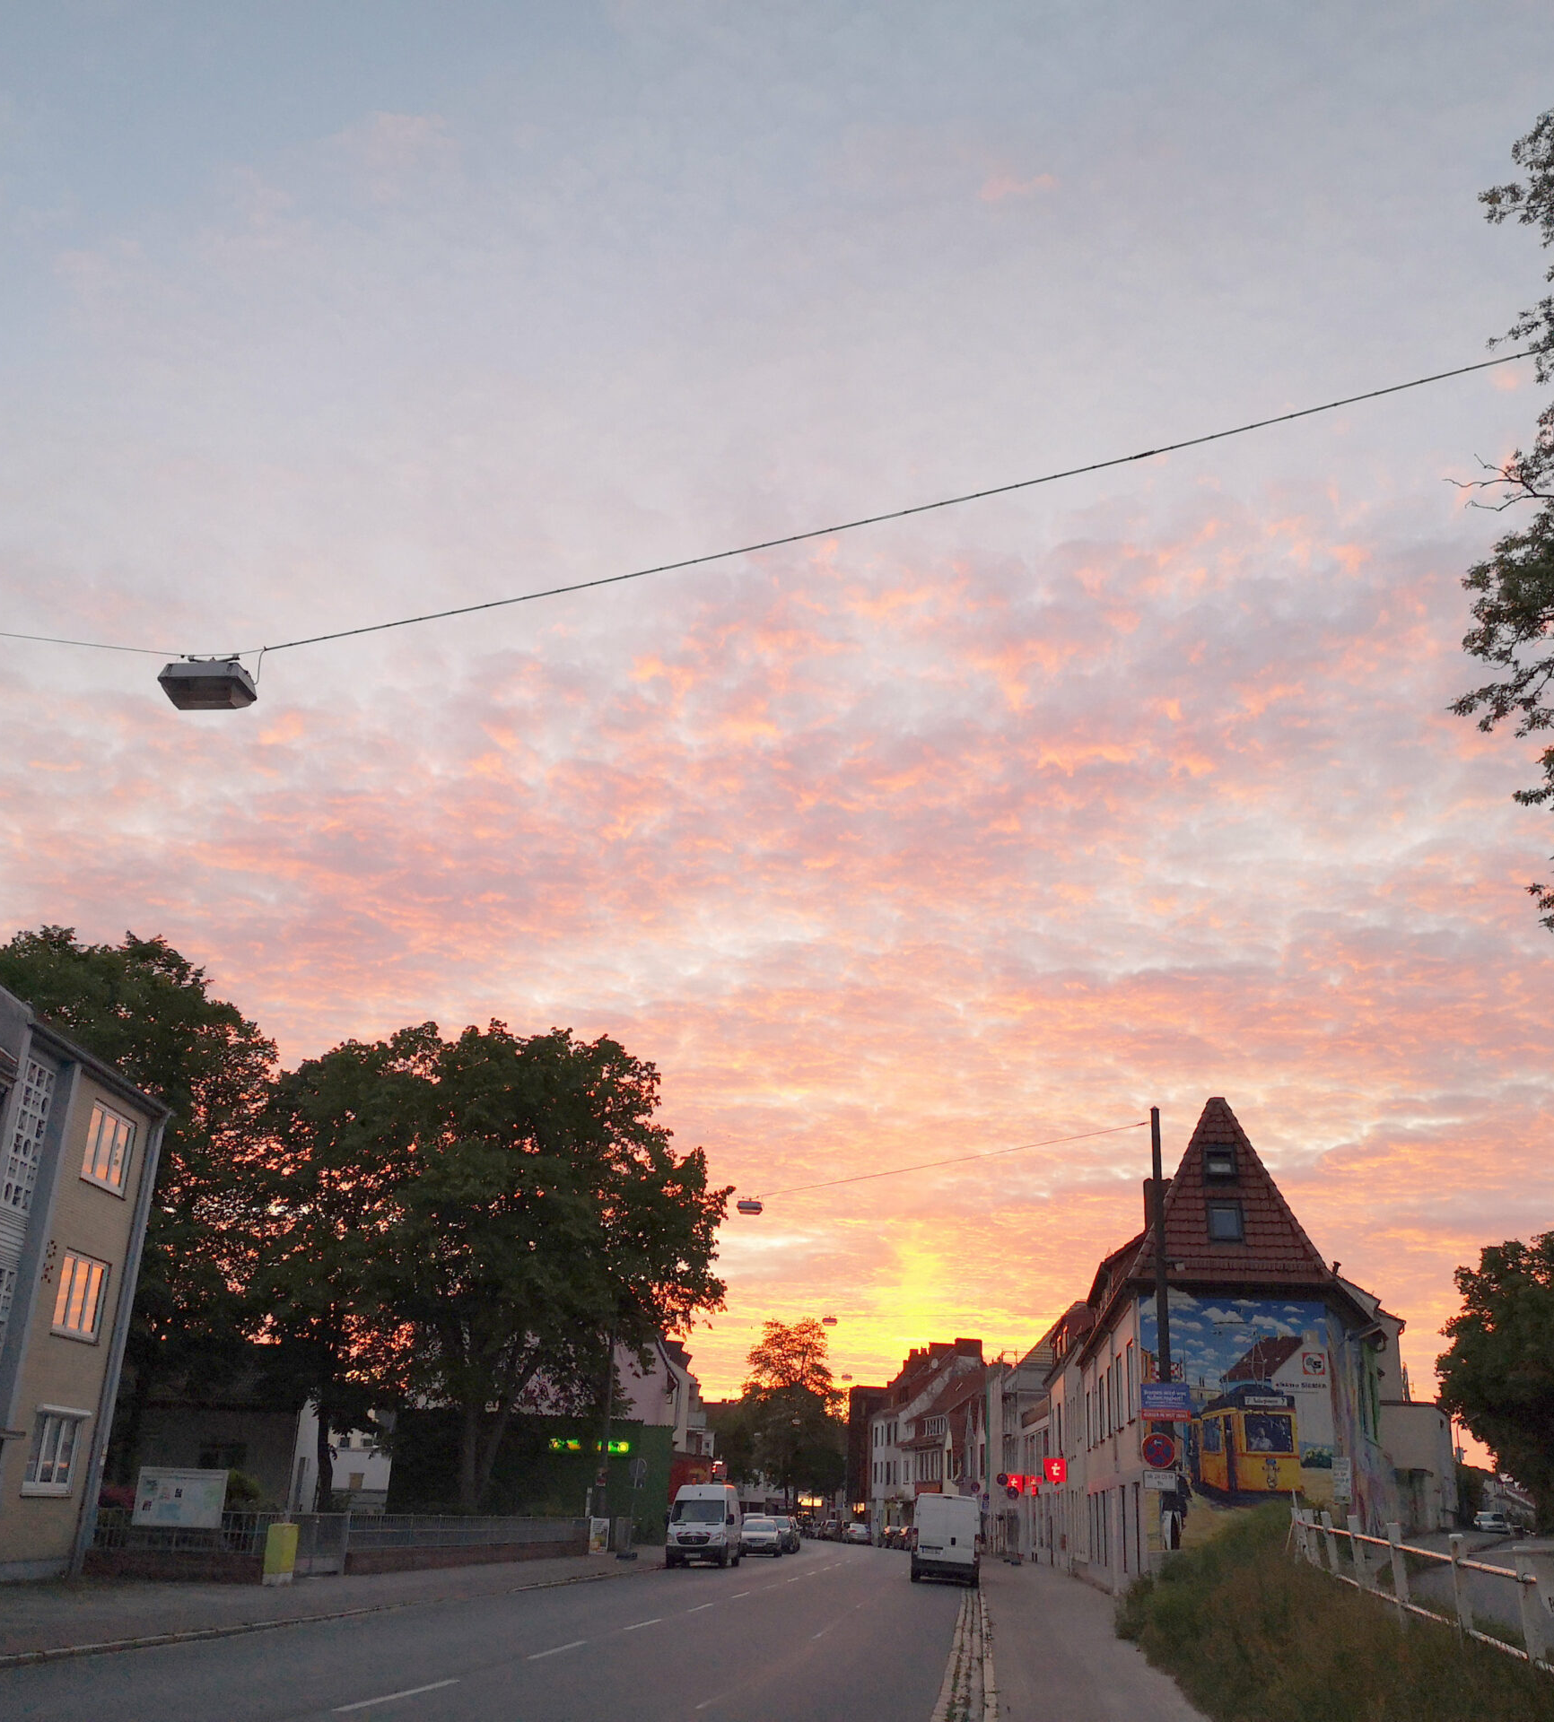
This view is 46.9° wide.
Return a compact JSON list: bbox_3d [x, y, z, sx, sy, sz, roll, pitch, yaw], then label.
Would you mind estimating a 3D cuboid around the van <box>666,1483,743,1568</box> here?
[{"bbox_3d":[-2.261,22.292,60.180,2.000,2.650,5.700,1,-20,6],"label":"van"}]

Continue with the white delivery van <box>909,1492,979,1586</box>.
[{"bbox_3d":[5.240,20.850,55.110,2.050,2.500,5.500,1,-20,6],"label":"white delivery van"}]

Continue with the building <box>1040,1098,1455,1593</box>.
[{"bbox_3d":[12.816,14.633,50.188,8.200,11.400,20.000,-1,-20,9],"label":"building"}]

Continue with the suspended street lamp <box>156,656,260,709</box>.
[{"bbox_3d":[-4.360,-1.364,13.771,0.635,0.270,0.347,1,-20,6],"label":"suspended street lamp"}]

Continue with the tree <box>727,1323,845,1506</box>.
[{"bbox_3d":[0.887,48.784,154.683,10.082,17.898,10.082,2,-20,1],"label":"tree"}]

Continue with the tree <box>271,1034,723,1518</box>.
[{"bbox_3d":[-8.790,13.298,57.266,14.688,16.644,13.954,6,-20,-7],"label":"tree"}]

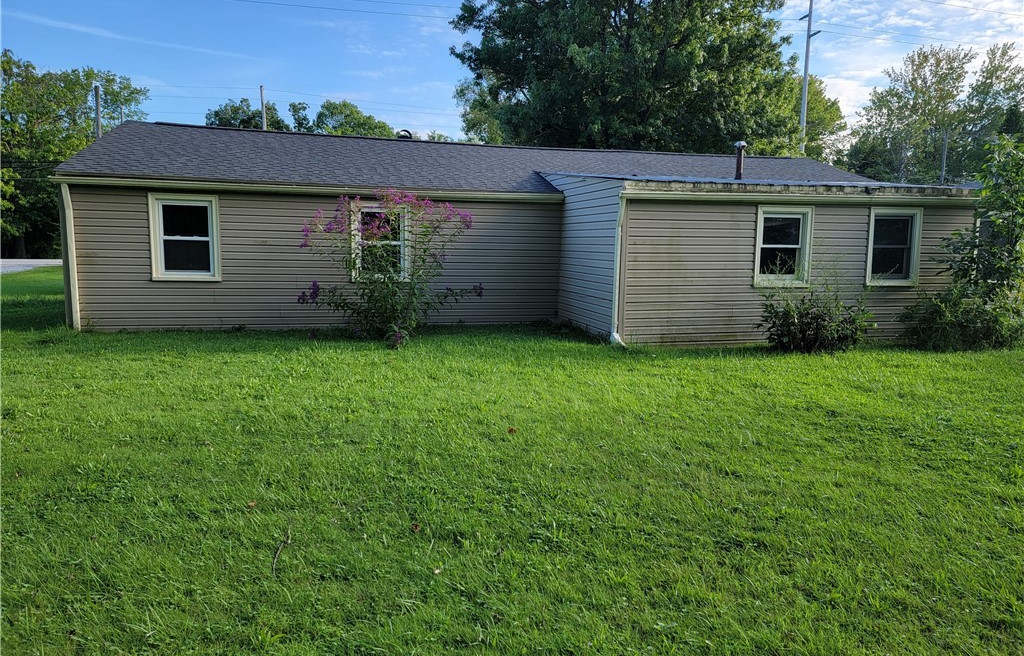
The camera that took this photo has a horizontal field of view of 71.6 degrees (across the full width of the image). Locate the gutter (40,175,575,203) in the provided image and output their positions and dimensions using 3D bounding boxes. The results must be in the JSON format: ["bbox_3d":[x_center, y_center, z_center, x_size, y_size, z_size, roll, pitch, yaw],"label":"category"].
[{"bbox_3d":[-3.085,-2.322,11.949,8.330,0.130,0.130,-1,7,-14],"label":"gutter"}]

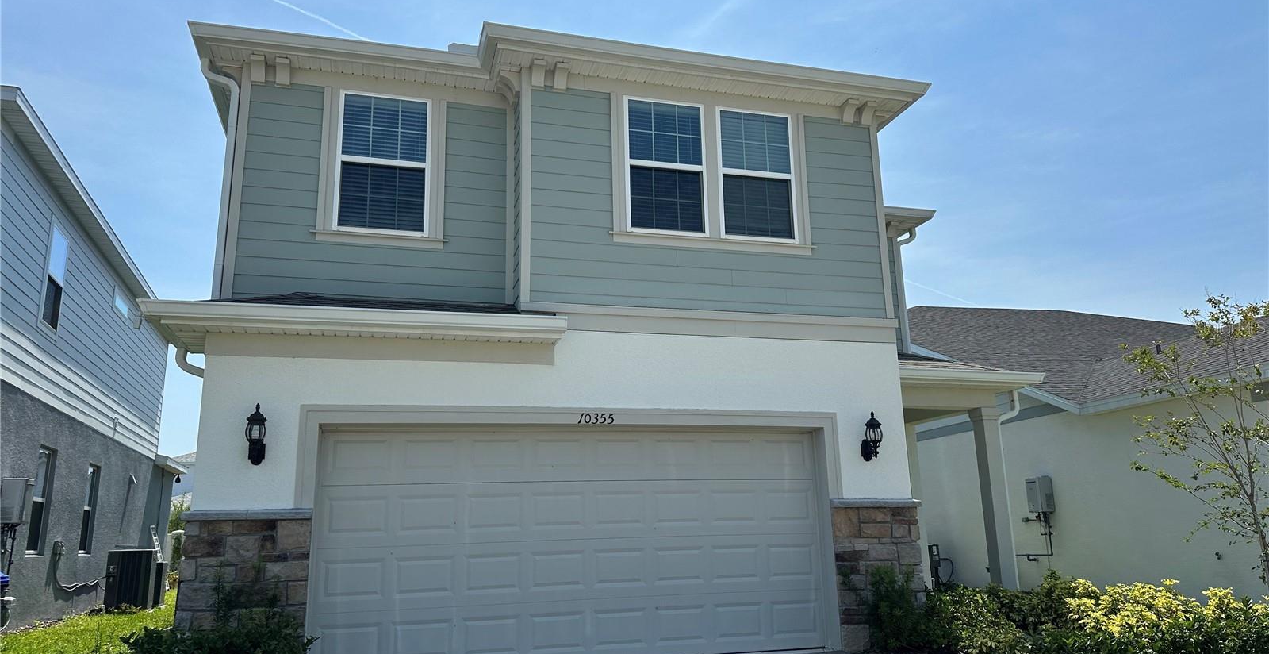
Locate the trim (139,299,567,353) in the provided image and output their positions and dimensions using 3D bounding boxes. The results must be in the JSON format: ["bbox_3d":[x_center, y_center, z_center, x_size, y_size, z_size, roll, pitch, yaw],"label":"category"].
[{"bbox_3d":[-2.344,-0.008,7.697,3.455,0.150,0.620,2,-14,-16],"label":"trim"}]

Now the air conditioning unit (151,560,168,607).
[{"bbox_3d":[-9.283,4.881,16.630,0.650,0.810,0.650,2,-14,-16],"label":"air conditioning unit"}]

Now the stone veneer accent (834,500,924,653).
[{"bbox_3d":[2.444,2.466,8.856,1.060,1.425,0.180,2,-14,-16],"label":"stone veneer accent"}]

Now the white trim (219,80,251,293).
[{"bbox_3d":[-3.866,-1.375,8.571,0.095,2.340,0.090,2,-14,-16],"label":"white trim"}]

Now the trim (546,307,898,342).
[{"bbox_3d":[0.979,-0.024,8.972,3.890,0.272,0.060,2,-14,-16],"label":"trim"}]

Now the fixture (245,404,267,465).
[{"bbox_3d":[-3.178,0.909,7.405,0.175,0.512,0.230,2,-14,-16],"label":"fixture"}]

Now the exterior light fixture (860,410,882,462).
[{"bbox_3d":[2.424,1.111,8.973,0.190,0.500,0.270,2,-14,-16],"label":"exterior light fixture"}]

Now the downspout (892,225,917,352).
[{"bbox_3d":[4.366,-0.584,13.924,0.440,2.090,0.110,2,-14,-16],"label":"downspout"}]

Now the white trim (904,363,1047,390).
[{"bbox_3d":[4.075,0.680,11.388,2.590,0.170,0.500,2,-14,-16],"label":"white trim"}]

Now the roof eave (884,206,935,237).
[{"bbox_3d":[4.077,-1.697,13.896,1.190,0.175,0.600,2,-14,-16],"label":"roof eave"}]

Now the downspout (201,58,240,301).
[{"bbox_3d":[-4.081,-1.434,8.479,0.385,2.460,0.110,2,-14,-16],"label":"downspout"}]

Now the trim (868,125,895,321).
[{"bbox_3d":[2.741,-1.202,9.807,0.090,2.315,0.090,2,-14,-16],"label":"trim"}]

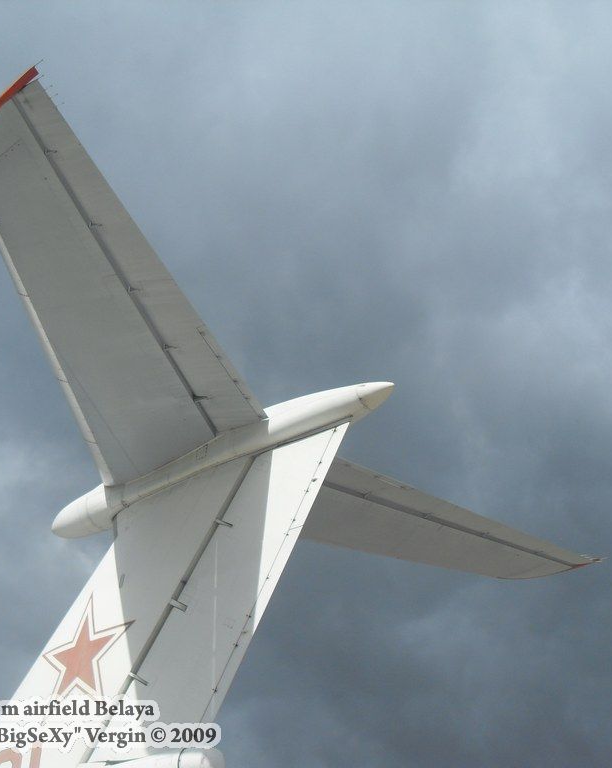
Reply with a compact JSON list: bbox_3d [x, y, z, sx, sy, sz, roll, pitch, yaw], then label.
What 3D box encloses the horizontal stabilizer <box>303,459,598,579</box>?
[{"bbox_3d":[1.560,3.580,24.700,9.900,0.500,4.800,24,-41,-24],"label":"horizontal stabilizer"}]

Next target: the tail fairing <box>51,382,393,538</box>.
[{"bbox_3d":[-2.260,1.780,22.600,10.200,1.200,1.150,-24,-46,32],"label":"tail fairing"}]

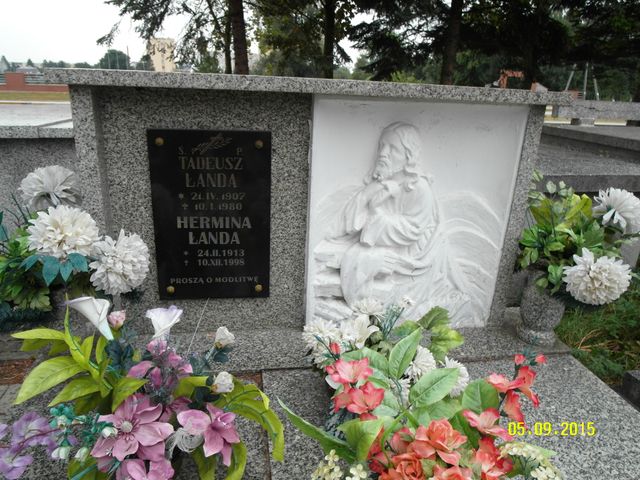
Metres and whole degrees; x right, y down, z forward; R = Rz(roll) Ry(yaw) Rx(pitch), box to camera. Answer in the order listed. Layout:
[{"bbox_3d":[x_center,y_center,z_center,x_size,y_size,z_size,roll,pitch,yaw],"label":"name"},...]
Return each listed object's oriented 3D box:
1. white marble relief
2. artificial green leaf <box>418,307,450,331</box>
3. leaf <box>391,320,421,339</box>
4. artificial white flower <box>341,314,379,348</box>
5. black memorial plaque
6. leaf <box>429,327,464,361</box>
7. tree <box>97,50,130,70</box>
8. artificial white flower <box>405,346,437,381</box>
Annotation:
[{"bbox_3d":[0.287,-0.030,1.485,0.655,0.718,0.100,0,20,-9],"label":"white marble relief"},{"bbox_3d":[0.342,0.234,1.325,0.096,0.063,0.055,9,20,16],"label":"artificial green leaf"},{"bbox_3d":[0.251,0.267,1.308,0.097,0.054,0.055,7,20,12],"label":"leaf"},{"bbox_3d":[0.112,0.259,1.254,0.107,0.085,0.080,5,20,6],"label":"artificial white flower"},{"bbox_3d":[-0.339,-0.062,1.405,0.360,0.557,0.030,0,20,-9],"label":"black memorial plaque"},{"bbox_3d":[0.384,0.314,1.346,0.109,0.091,0.060,9,21,18],"label":"leaf"},{"bbox_3d":[-35.012,-29.835,75.787,5.747,4.670,5.460,-6,21,-23],"label":"tree"},{"bbox_3d":[0.292,0.360,1.289,0.105,0.095,0.075,8,20,15],"label":"artificial white flower"}]

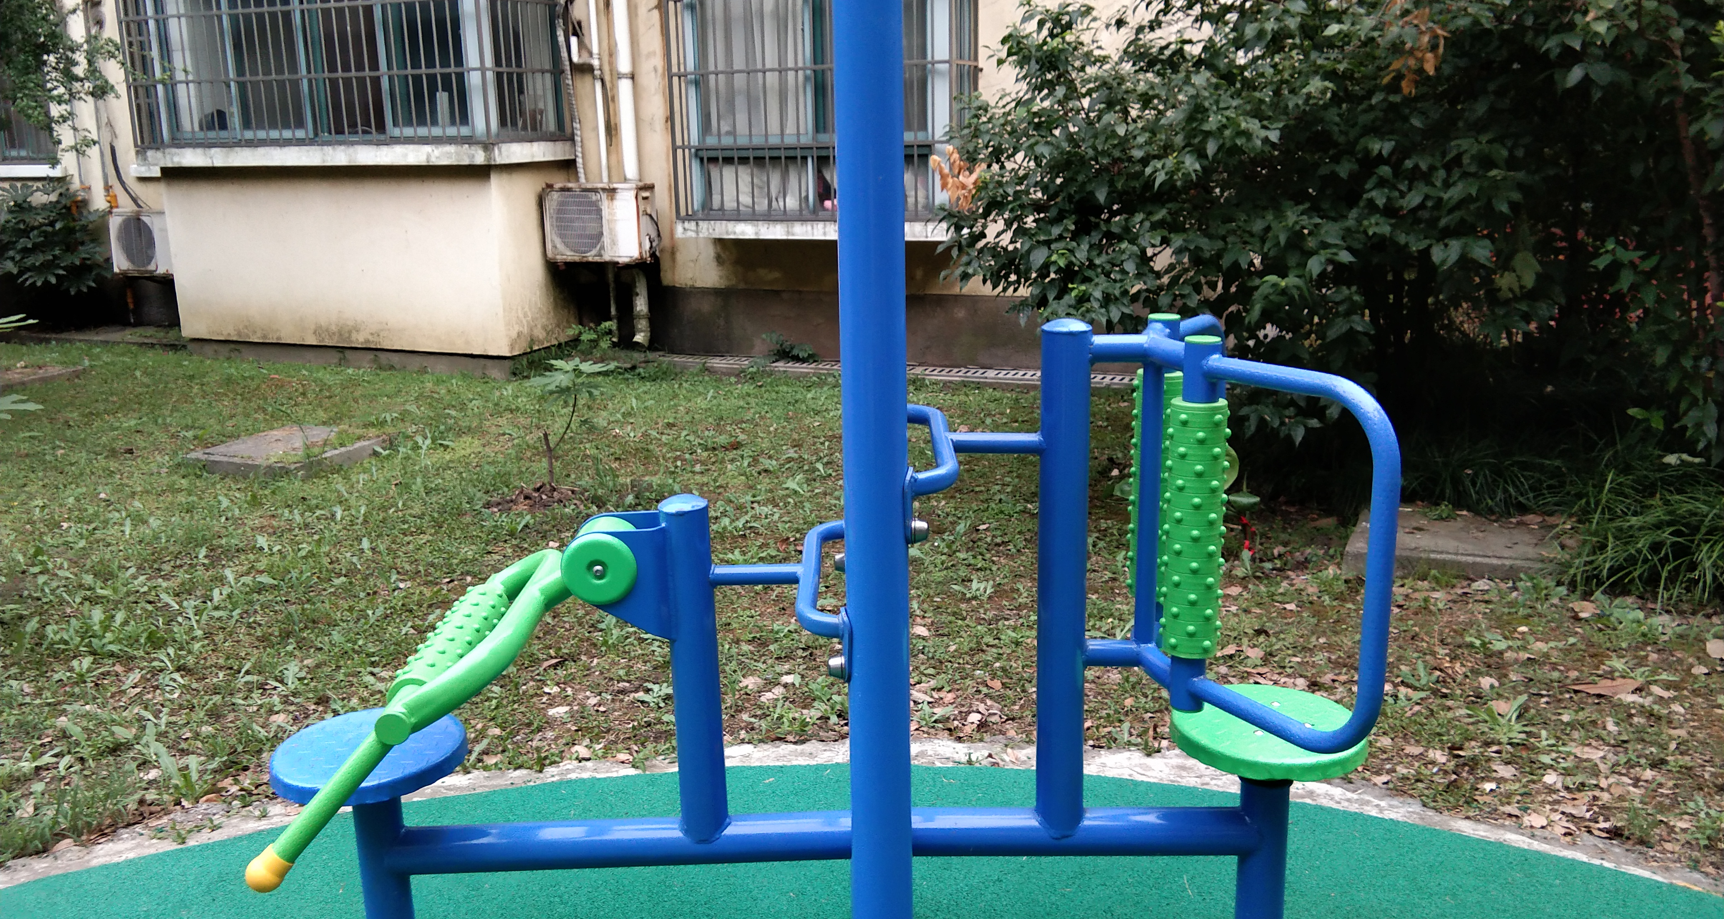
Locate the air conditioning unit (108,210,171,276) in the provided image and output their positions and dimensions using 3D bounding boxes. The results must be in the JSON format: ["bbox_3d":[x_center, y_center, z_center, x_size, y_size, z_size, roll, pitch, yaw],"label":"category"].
[{"bbox_3d":[-5.636,-1.742,12.327,0.713,0.502,0.260,5,16,25],"label":"air conditioning unit"}]

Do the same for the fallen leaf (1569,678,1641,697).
[{"bbox_3d":[1.865,0.568,3.850,0.185,0.025,0.085,-3,14,-6],"label":"fallen leaf"}]

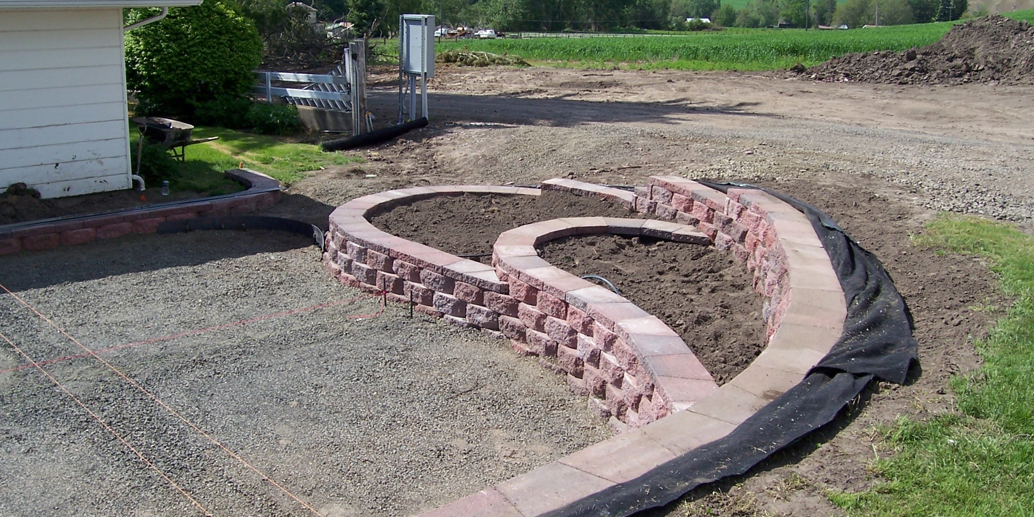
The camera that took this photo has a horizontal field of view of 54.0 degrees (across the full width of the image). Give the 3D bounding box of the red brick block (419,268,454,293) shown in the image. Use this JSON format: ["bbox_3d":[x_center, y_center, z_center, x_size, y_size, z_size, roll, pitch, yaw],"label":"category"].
[{"bbox_3d":[-0.568,0.196,8.688,0.280,0.152,0.430,-11,18,-40],"label":"red brick block"}]

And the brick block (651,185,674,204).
[{"bbox_3d":[1.727,-0.696,11.196,0.280,0.152,0.430,-5,15,-24],"label":"brick block"}]

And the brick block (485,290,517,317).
[{"bbox_3d":[-0.017,0.354,8.079,0.280,0.152,0.430,-11,18,-40],"label":"brick block"}]

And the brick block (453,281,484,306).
[{"bbox_3d":[-0.286,0.280,8.365,0.280,0.152,0.420,-11,18,-40],"label":"brick block"}]

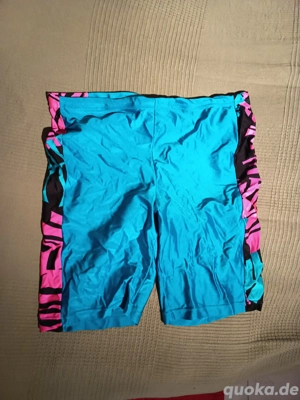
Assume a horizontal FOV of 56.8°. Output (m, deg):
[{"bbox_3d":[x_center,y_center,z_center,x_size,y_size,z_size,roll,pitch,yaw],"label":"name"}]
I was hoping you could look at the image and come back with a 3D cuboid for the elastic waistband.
[{"bbox_3d":[-0.005,-0.190,0.530,0.383,0.020,0.036,0,84,0],"label":"elastic waistband"}]

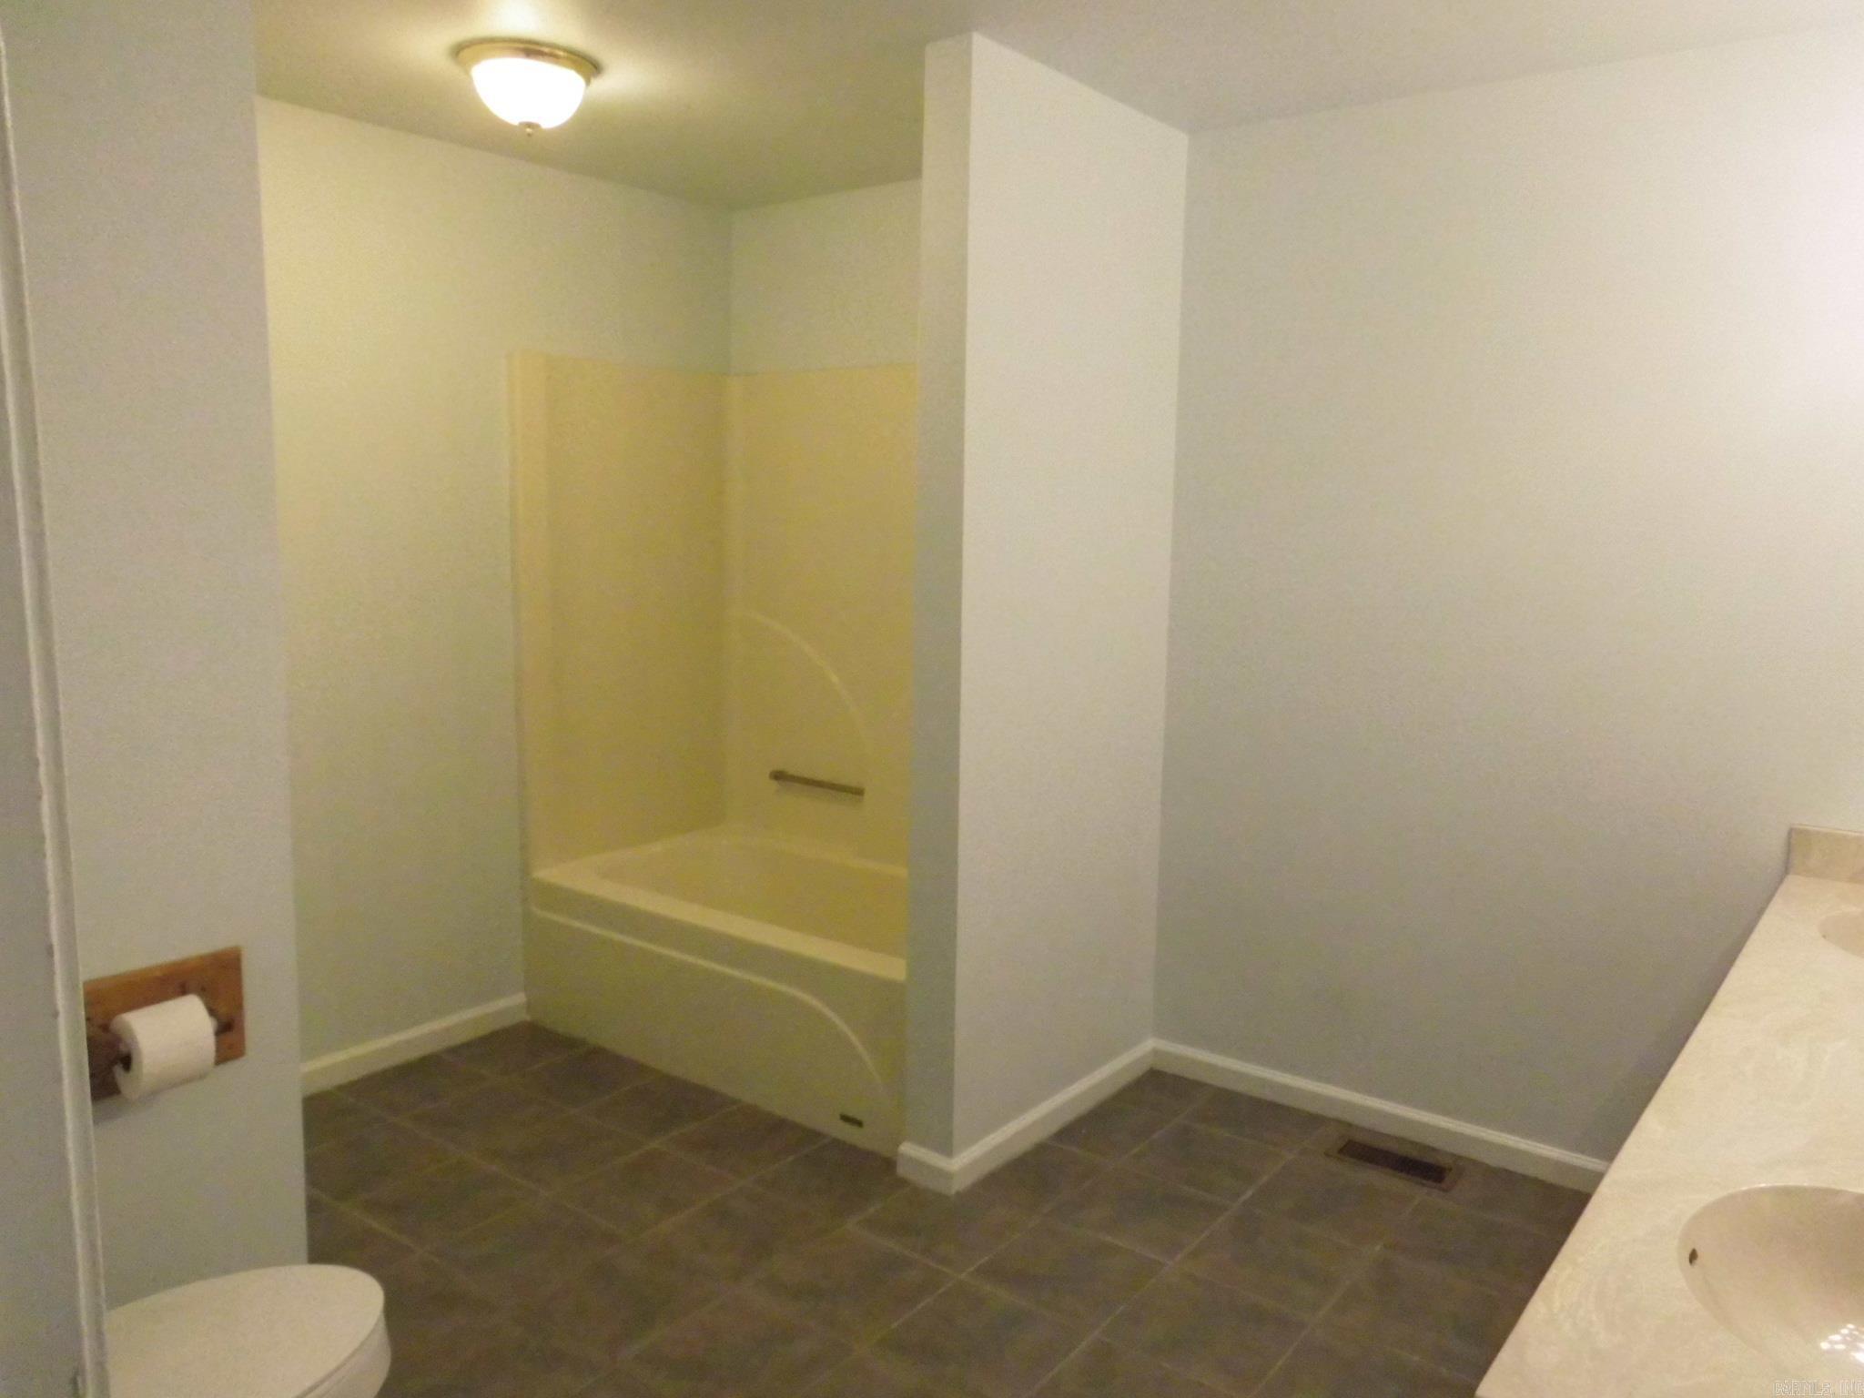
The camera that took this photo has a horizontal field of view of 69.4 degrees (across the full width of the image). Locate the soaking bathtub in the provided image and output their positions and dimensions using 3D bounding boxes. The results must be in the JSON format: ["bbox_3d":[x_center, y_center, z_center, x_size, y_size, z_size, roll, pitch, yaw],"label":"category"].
[{"bbox_3d":[-0.362,0.766,3.893,1.480,0.452,0.854,7,9,37],"label":"soaking bathtub"}]

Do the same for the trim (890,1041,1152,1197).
[{"bbox_3d":[0.277,1.025,3.435,0.158,0.080,0.946,7,9,37],"label":"trim"}]

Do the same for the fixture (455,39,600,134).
[{"bbox_3d":[-0.875,-1.308,2.925,0.300,0.150,0.300,1,8,0],"label":"fixture"}]

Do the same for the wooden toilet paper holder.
[{"bbox_3d":[-1.138,0.499,2.015,0.122,0.180,0.256,7,9,37],"label":"wooden toilet paper holder"}]

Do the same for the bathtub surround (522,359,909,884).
[{"bbox_3d":[-0.347,-0.203,3.764,1.480,1.511,0.854,7,9,37],"label":"bathtub surround"}]

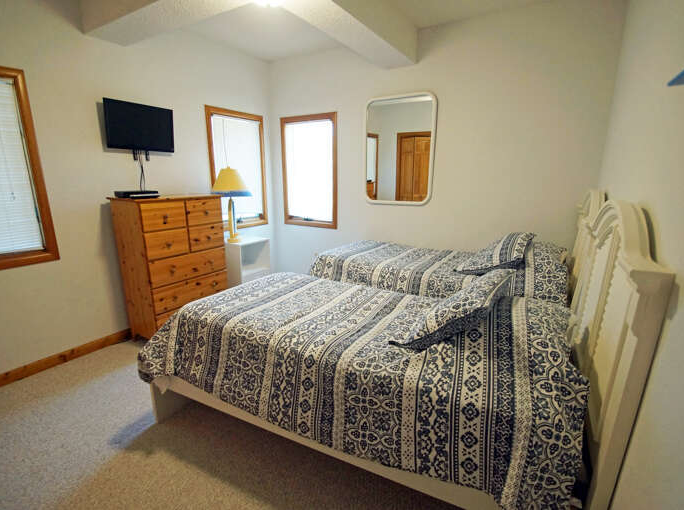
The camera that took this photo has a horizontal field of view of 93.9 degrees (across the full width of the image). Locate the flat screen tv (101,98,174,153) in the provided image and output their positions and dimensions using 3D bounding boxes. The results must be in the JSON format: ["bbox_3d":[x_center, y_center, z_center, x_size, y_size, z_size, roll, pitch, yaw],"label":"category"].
[{"bbox_3d":[-1.501,-0.956,2.409,0.060,0.325,0.520,7,14,27],"label":"flat screen tv"}]

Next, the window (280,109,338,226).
[{"bbox_3d":[-0.355,-0.857,3.346,0.670,1.130,0.080,7,14,28],"label":"window"}]

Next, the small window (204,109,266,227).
[{"bbox_3d":[-1.013,-0.841,3.225,0.080,1.140,0.637,10,16,37],"label":"small window"}]

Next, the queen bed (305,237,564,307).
[{"bbox_3d":[0.739,0.393,2.540,1.930,0.710,0.900,7,14,27],"label":"queen bed"}]

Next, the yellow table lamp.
[{"bbox_3d":[-1.037,-0.471,2.979,0.355,0.683,0.355,8,15,33],"label":"yellow table lamp"}]

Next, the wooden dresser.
[{"bbox_3d":[-1.393,0.111,2.726,0.440,1.180,0.700,8,15,33],"label":"wooden dresser"}]

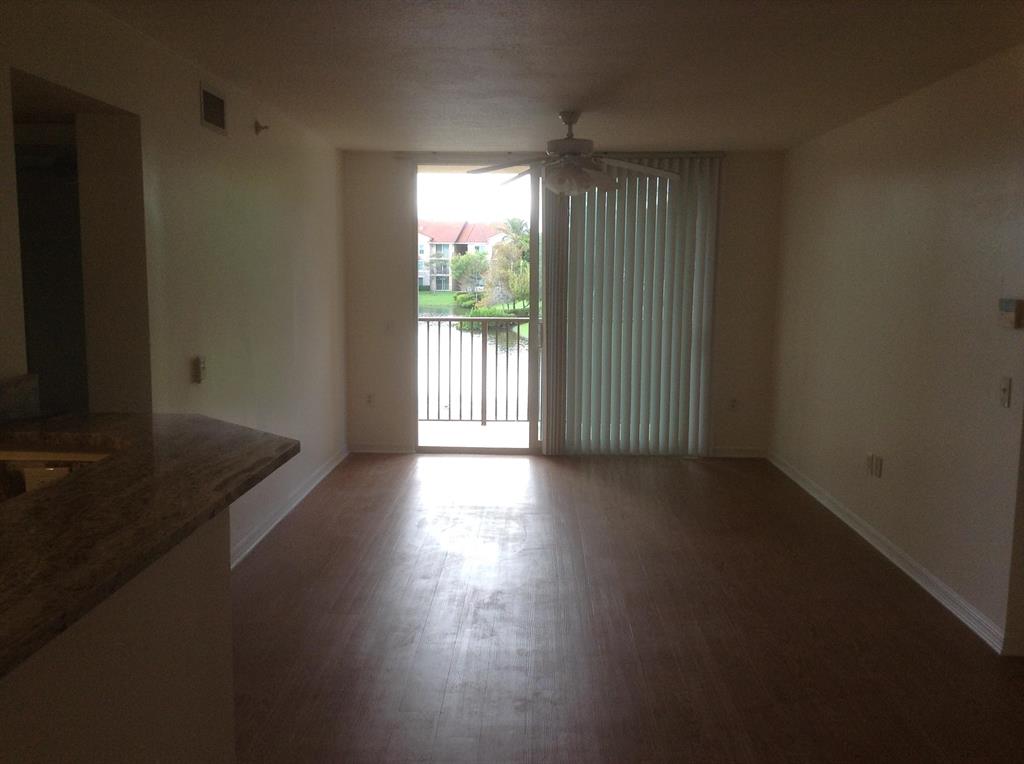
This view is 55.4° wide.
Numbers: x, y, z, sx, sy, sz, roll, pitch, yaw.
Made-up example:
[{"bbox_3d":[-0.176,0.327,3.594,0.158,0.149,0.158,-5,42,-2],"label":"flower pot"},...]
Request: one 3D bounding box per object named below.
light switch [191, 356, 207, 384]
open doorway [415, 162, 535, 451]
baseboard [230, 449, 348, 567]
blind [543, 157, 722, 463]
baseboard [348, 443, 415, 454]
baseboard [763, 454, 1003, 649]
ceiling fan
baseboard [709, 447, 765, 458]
[{"bbox_3d":[-1.435,-0.052,4.459,0.020,0.117,0.140,1,7,1],"label":"light switch"},{"bbox_3d":[-0.283,-0.574,7.887,0.985,2.308,0.130,1,7,1],"label":"open doorway"},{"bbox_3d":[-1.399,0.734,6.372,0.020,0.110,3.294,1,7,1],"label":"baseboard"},{"bbox_3d":[0.911,-0.594,7.735,1.390,2.404,0.110,1,7,1],"label":"blind"},{"bbox_3d":[-1.071,0.536,8.004,0.562,0.105,0.020,1,7,1],"label":"baseboard"},{"bbox_3d":[2.051,0.813,5.944,0.020,0.110,3.994,1,7,1],"label":"baseboard"},{"bbox_3d":[0.346,-1.335,5.672,1.290,0.467,1.290,1,7,1],"label":"ceiling fan"},{"bbox_3d":[1.844,0.567,7.936,0.470,0.105,0.020,1,7,1],"label":"baseboard"}]

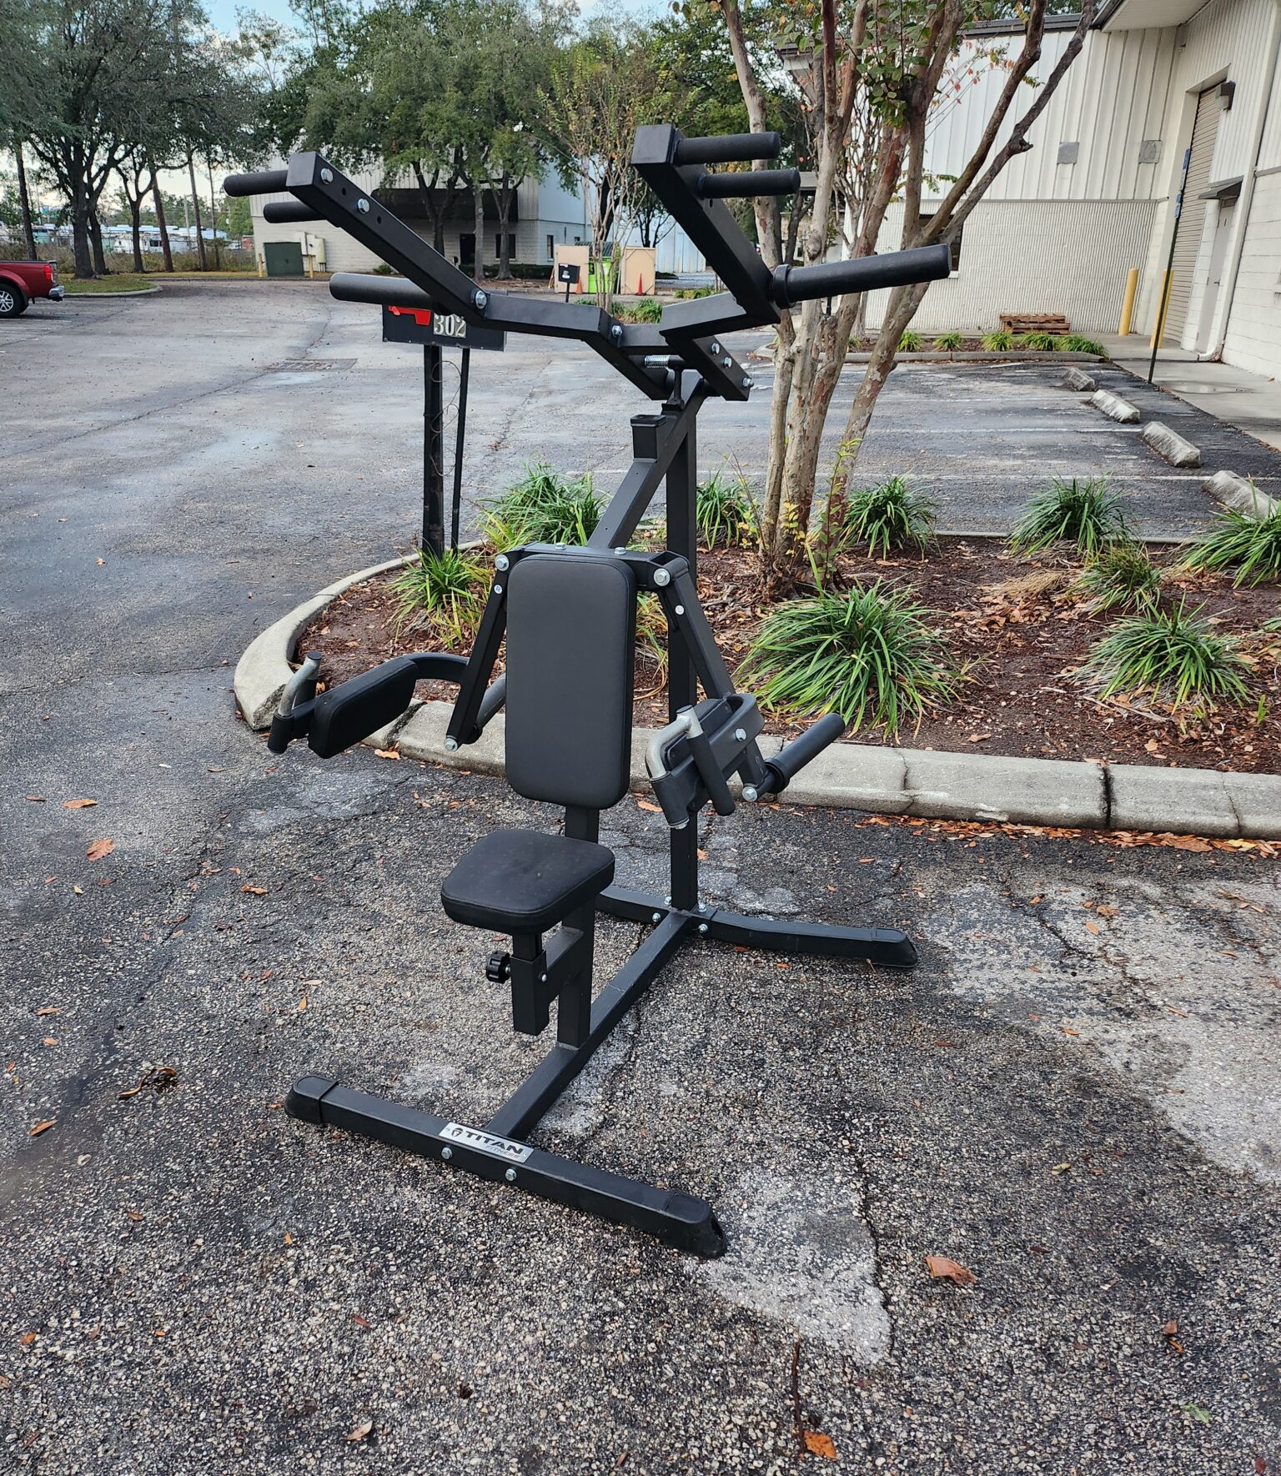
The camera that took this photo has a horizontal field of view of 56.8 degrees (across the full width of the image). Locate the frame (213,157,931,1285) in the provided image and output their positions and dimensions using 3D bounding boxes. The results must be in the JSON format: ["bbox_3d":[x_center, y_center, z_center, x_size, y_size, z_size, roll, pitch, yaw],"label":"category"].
[{"bbox_3d":[-0.079,-0.174,2.284,1.210,1.715,1.080,10,25,23],"label":"frame"}]

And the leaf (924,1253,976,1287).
[{"bbox_3d":[0.511,0.879,1.954,0.082,0.018,0.050,17,28,33],"label":"leaf"}]

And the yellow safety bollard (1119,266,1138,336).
[{"bbox_3d":[8.640,-7.719,20.952,0.160,1.130,0.160,5,23,10],"label":"yellow safety bollard"}]

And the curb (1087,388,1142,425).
[{"bbox_3d":[5.400,-3.781,13.490,0.200,0.140,1.780,5,23,10],"label":"curb"}]

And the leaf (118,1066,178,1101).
[{"bbox_3d":[-0.995,0.697,2.394,0.106,0.030,0.057,-16,28,-35],"label":"leaf"}]

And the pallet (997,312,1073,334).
[{"bbox_3d":[7.068,-7.467,21.352,1.250,0.290,1.050,5,23,10],"label":"pallet"}]

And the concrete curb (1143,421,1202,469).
[{"bbox_3d":[4.935,-2.738,11.007,0.200,0.140,1.780,5,23,10],"label":"concrete curb"}]

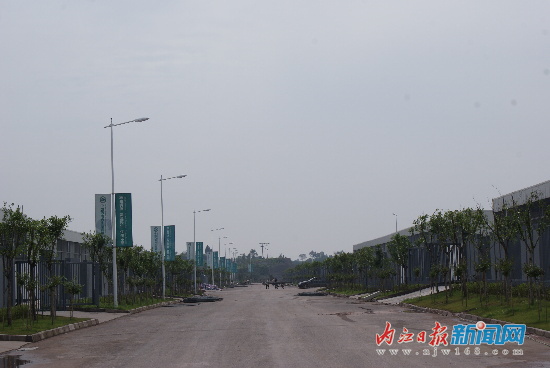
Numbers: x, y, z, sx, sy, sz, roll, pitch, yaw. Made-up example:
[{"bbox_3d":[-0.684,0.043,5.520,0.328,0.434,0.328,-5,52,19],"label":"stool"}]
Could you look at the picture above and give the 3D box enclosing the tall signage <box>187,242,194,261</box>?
[{"bbox_3d":[-9.901,8.320,148.000,0.830,2.830,0.080,-1,-4,-1],"label":"tall signage"}]

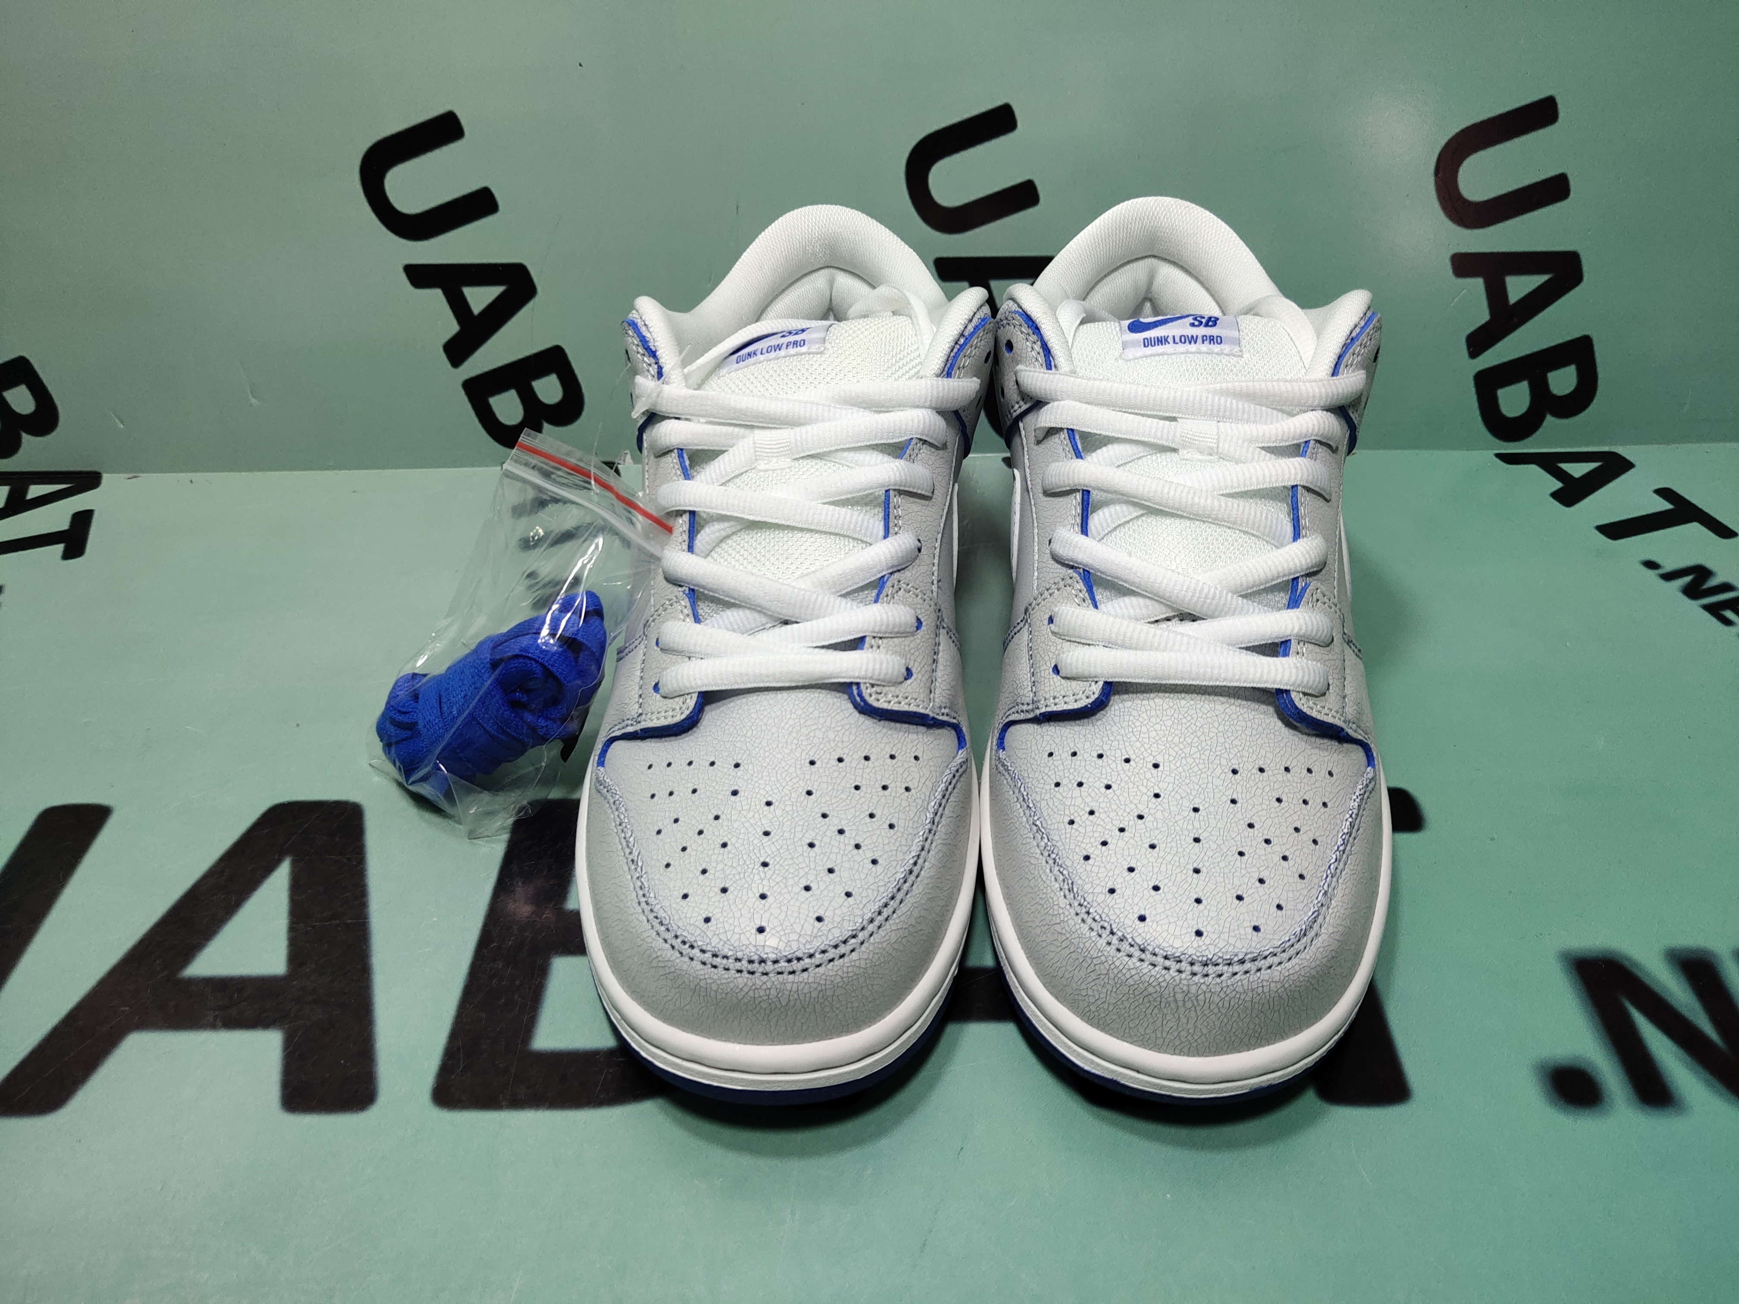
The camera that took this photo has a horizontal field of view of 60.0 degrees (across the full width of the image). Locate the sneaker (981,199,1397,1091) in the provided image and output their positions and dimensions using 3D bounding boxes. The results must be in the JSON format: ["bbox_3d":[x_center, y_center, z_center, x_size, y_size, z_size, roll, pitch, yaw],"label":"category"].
[{"bbox_3d":[0.087,-0.026,0.422,0.108,0.124,0.296,2,36,4],"label":"sneaker"}]

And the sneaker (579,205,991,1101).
[{"bbox_3d":[-0.021,-0.026,0.424,0.108,0.124,0.296,1,36,3],"label":"sneaker"}]

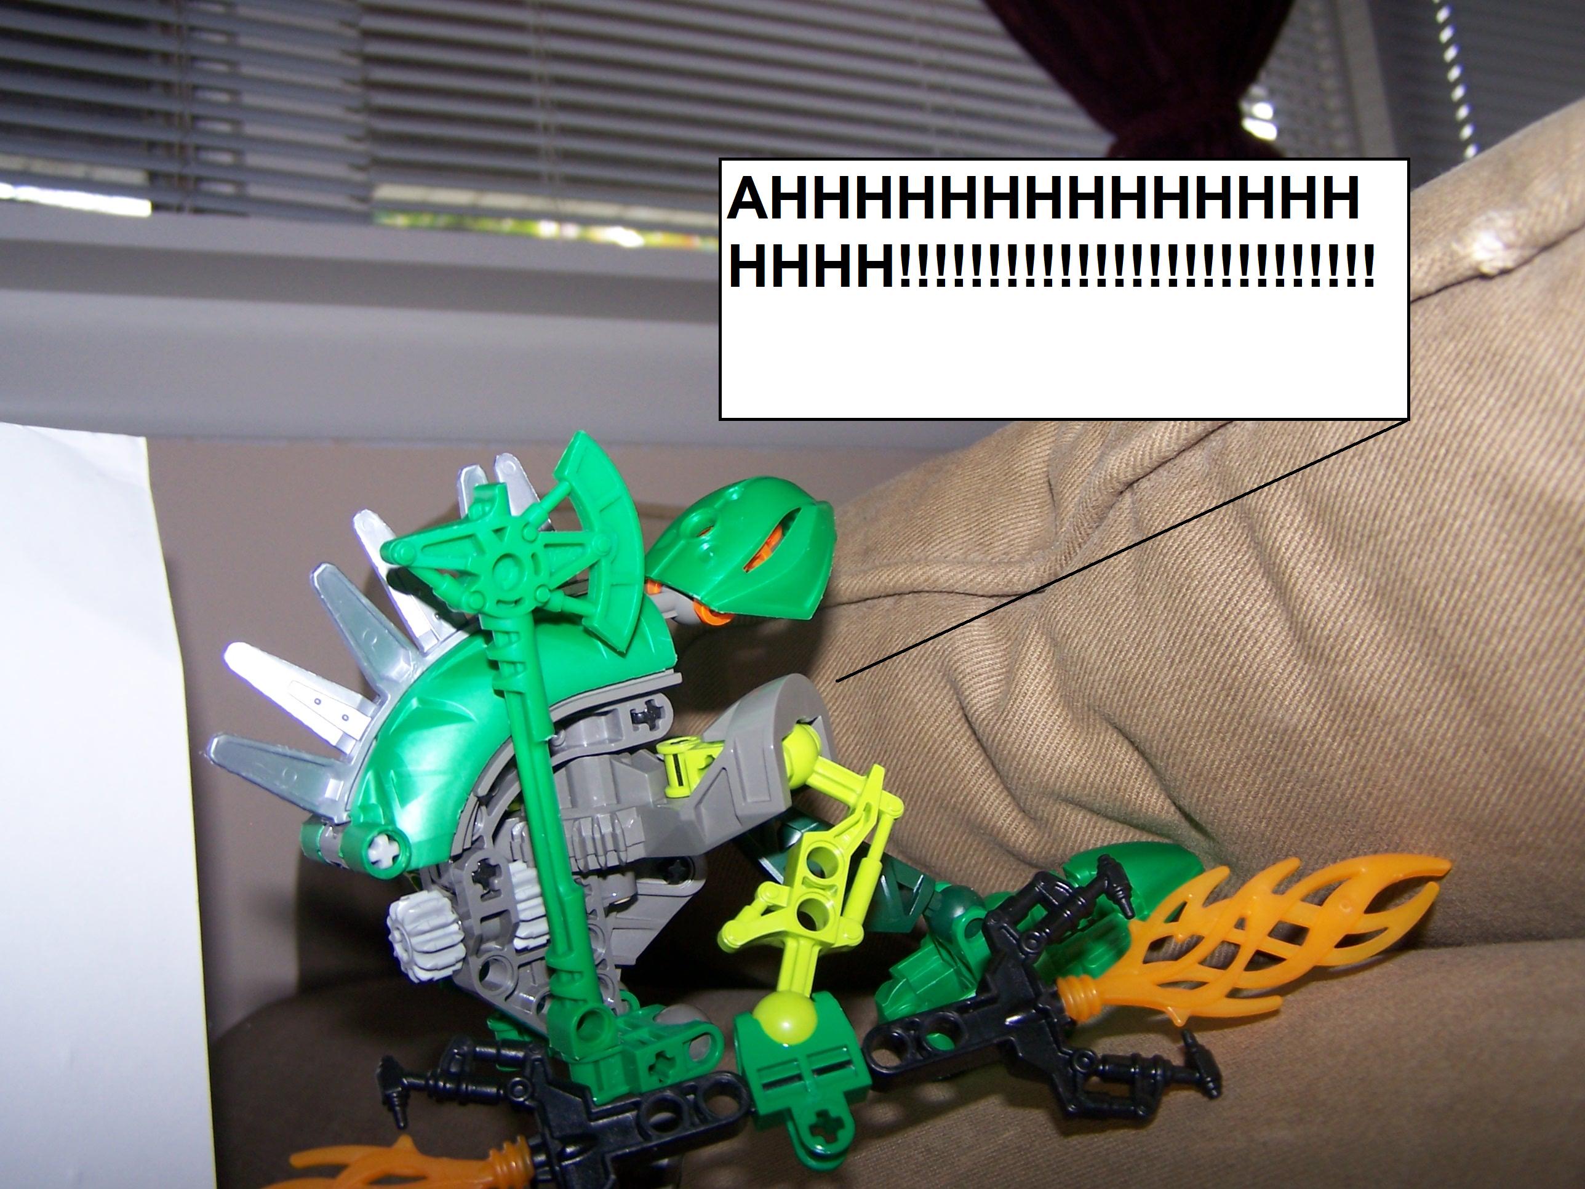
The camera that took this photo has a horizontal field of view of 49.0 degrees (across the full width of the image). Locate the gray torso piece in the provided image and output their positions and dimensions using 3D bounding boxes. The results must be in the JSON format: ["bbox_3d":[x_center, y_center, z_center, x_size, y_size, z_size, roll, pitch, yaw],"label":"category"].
[{"bbox_3d":[-0.028,0.040,0.274,0.060,0.050,0.043,-10,-1,-34],"label":"gray torso piece"}]

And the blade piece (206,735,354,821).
[{"bbox_3d":[-0.071,0.025,0.242,0.004,0.009,0.022,2,-19,45],"label":"blade piece"}]

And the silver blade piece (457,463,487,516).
[{"bbox_3d":[-0.046,-0.009,0.262,0.009,0.022,0.004,-19,19,-35],"label":"silver blade piece"}]

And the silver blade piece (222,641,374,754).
[{"bbox_3d":[-0.071,0.014,0.248,0.022,0.008,0.004,34,-21,-18],"label":"silver blade piece"}]

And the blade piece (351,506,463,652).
[{"bbox_3d":[-0.058,-0.003,0.258,0.009,0.023,0.004,-37,9,-31],"label":"blade piece"}]

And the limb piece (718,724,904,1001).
[{"bbox_3d":[0.001,0.042,0.262,0.024,0.049,0.011,13,-13,-3],"label":"limb piece"}]

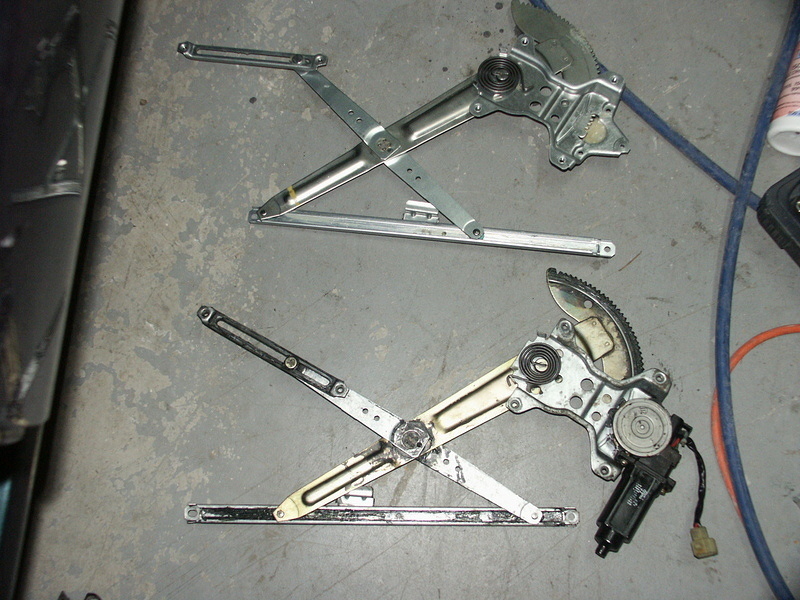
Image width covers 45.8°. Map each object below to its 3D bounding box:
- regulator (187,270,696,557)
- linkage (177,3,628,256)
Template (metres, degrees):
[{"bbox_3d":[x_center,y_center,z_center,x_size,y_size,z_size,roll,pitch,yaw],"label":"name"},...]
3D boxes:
[{"bbox_3d":[0.039,0.115,1.052,0.557,0.075,0.320,1,76,4],"label":"regulator"},{"bbox_3d":[-0.004,-0.234,1.153,0.567,0.060,0.314,5,76,5],"label":"linkage"}]

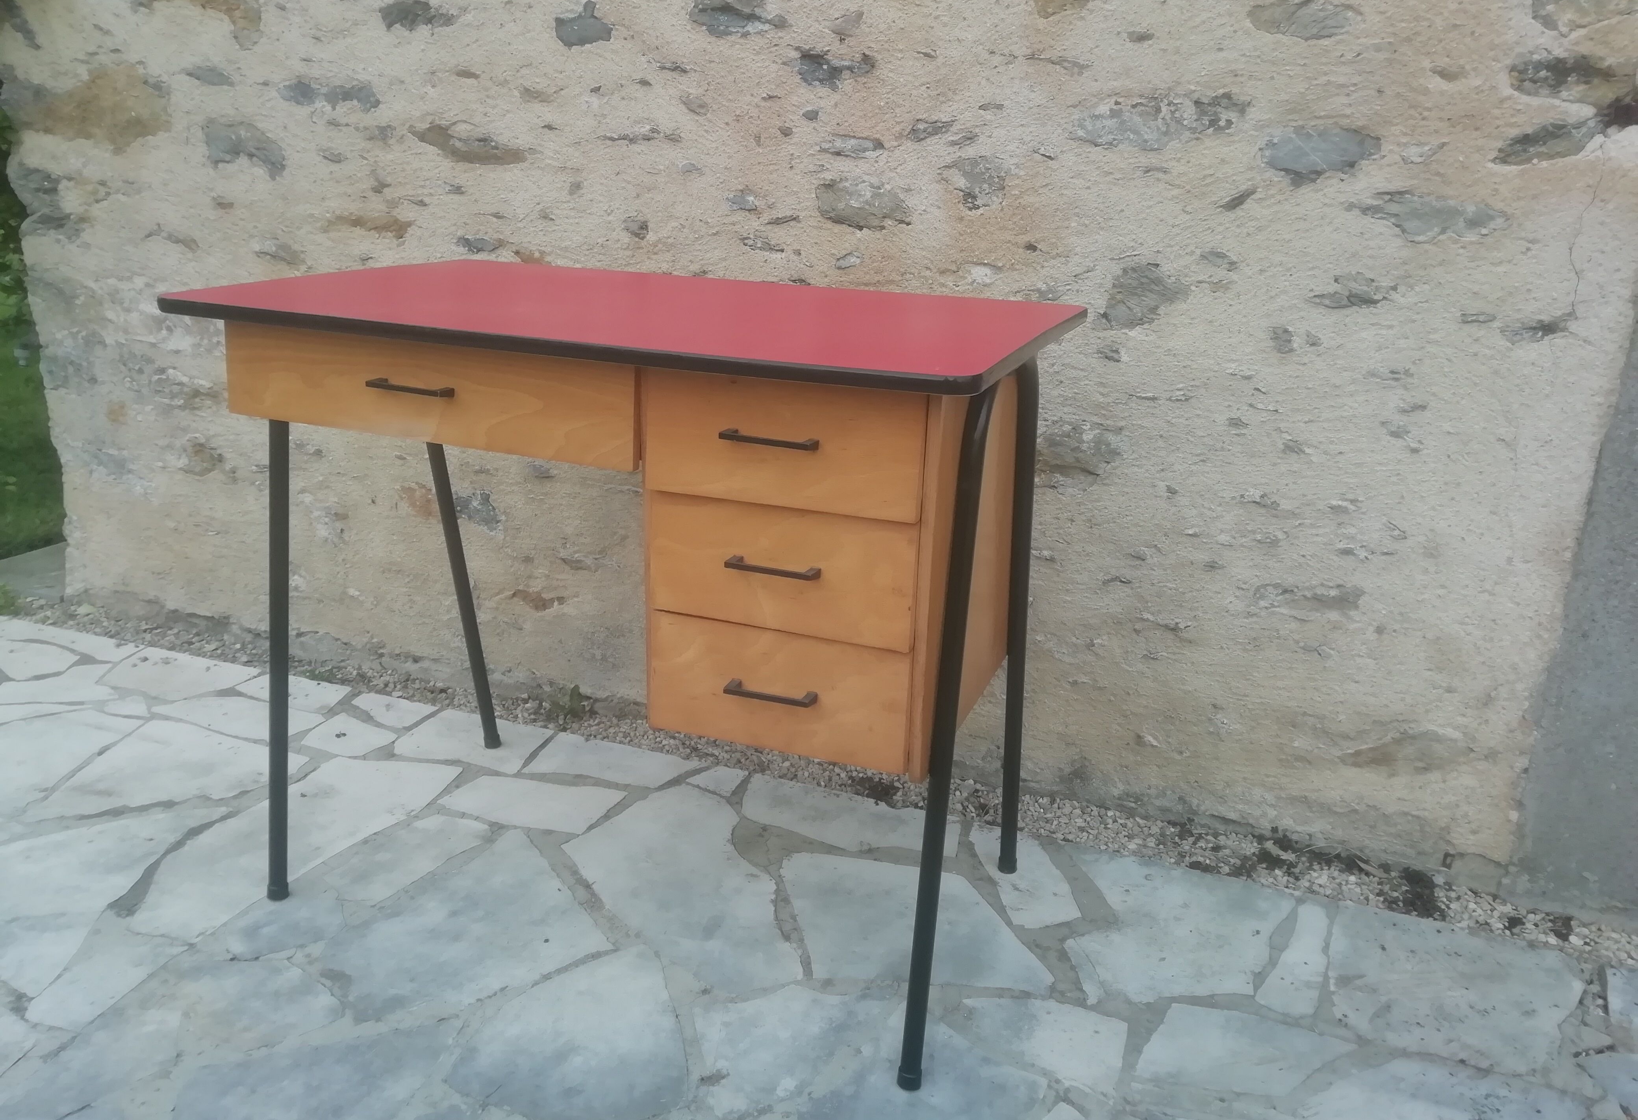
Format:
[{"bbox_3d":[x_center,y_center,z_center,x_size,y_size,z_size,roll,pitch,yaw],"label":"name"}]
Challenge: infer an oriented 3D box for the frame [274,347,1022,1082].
[{"bbox_3d":[-0.202,0.074,1.513,0.865,0.735,0.478,9,20,20],"label":"frame"}]

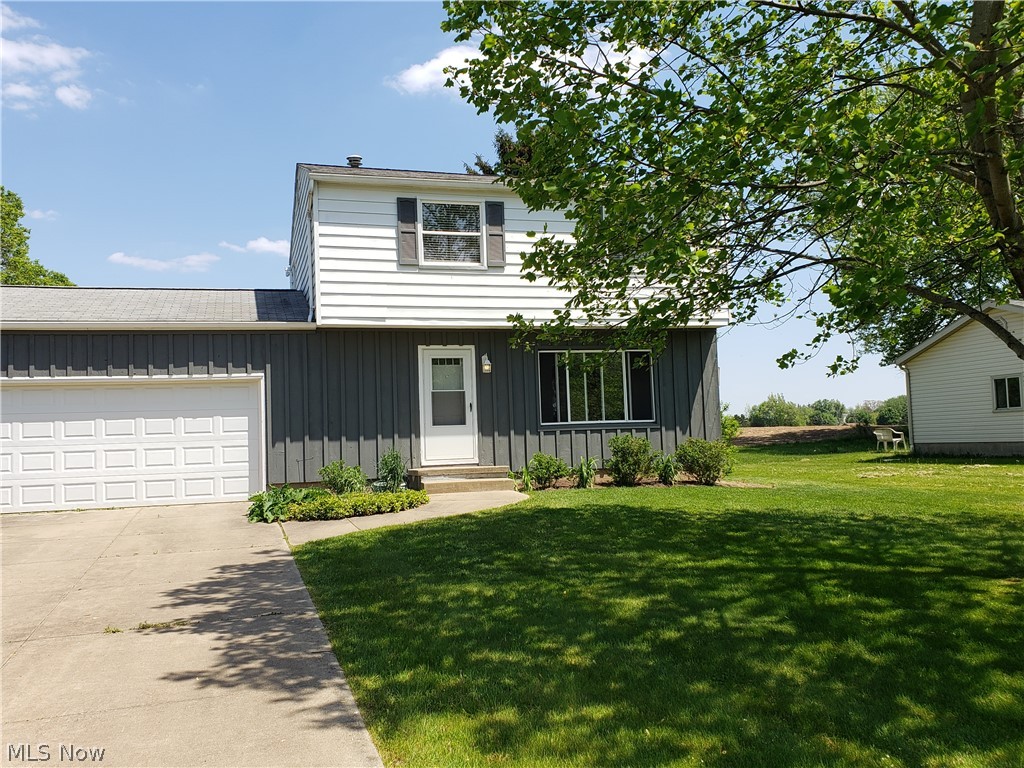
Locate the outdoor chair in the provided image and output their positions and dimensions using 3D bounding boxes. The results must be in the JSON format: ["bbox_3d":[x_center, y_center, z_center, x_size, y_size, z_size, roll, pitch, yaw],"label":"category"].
[{"bbox_3d":[12.271,1.780,25.000,0.720,0.790,0.640,-2,-4,-2],"label":"outdoor chair"}]

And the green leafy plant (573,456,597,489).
[{"bbox_3d":[1.287,1.553,13.650,0.430,0.580,0.400,-2,-4,0],"label":"green leafy plant"}]

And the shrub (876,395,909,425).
[{"bbox_3d":[32.567,2.274,66.000,3.200,2.800,2.900,-4,-4,26],"label":"shrub"}]

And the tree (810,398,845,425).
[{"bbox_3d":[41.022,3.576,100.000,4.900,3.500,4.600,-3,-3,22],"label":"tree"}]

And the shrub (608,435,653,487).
[{"bbox_3d":[2.142,1.383,13.900,0.860,0.920,0.800,-1,-4,-15],"label":"shrub"}]

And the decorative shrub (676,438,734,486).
[{"bbox_3d":[3.585,1.454,14.250,1.060,0.880,0.950,-1,-4,-15],"label":"decorative shrub"}]

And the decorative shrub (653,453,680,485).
[{"bbox_3d":[2.814,1.549,14.100,0.470,0.570,0.440,-1,-4,-15],"label":"decorative shrub"}]

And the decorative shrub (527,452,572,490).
[{"bbox_3d":[0.678,1.524,13.550,0.760,0.630,0.660,-1,-4,-15],"label":"decorative shrub"}]

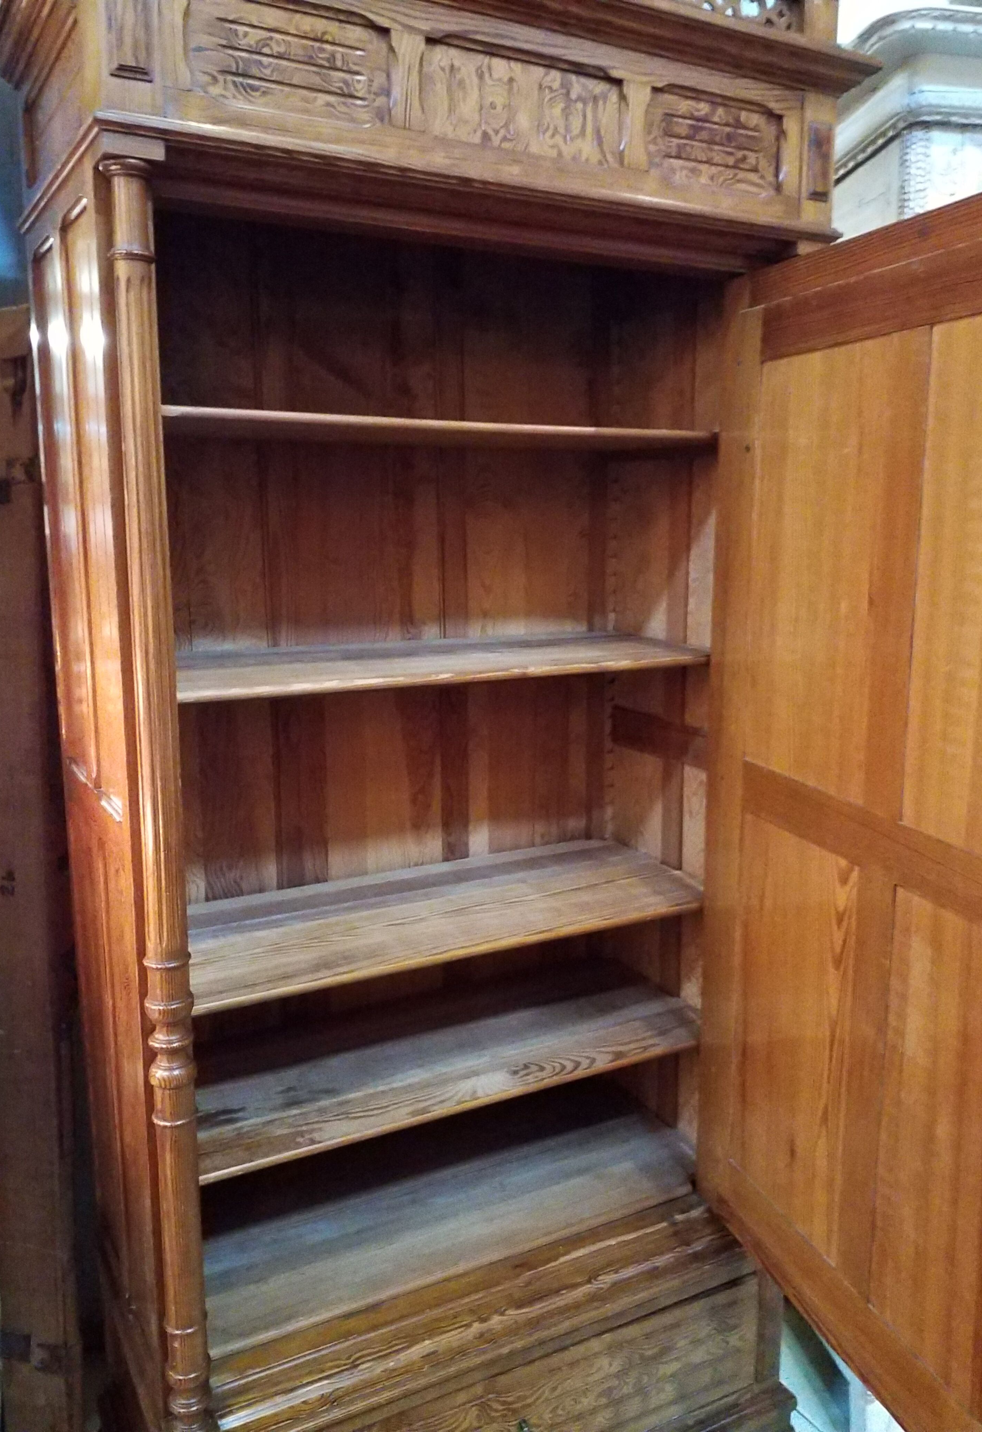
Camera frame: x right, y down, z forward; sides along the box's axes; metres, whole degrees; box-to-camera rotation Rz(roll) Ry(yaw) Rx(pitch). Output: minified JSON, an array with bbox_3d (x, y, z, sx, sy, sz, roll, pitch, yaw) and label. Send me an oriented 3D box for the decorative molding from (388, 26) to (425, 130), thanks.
[{"bbox_3d":[-0.091,-0.703,1.238,0.041,0.098,0.018,-5,11,-27],"label":"decorative molding"}]

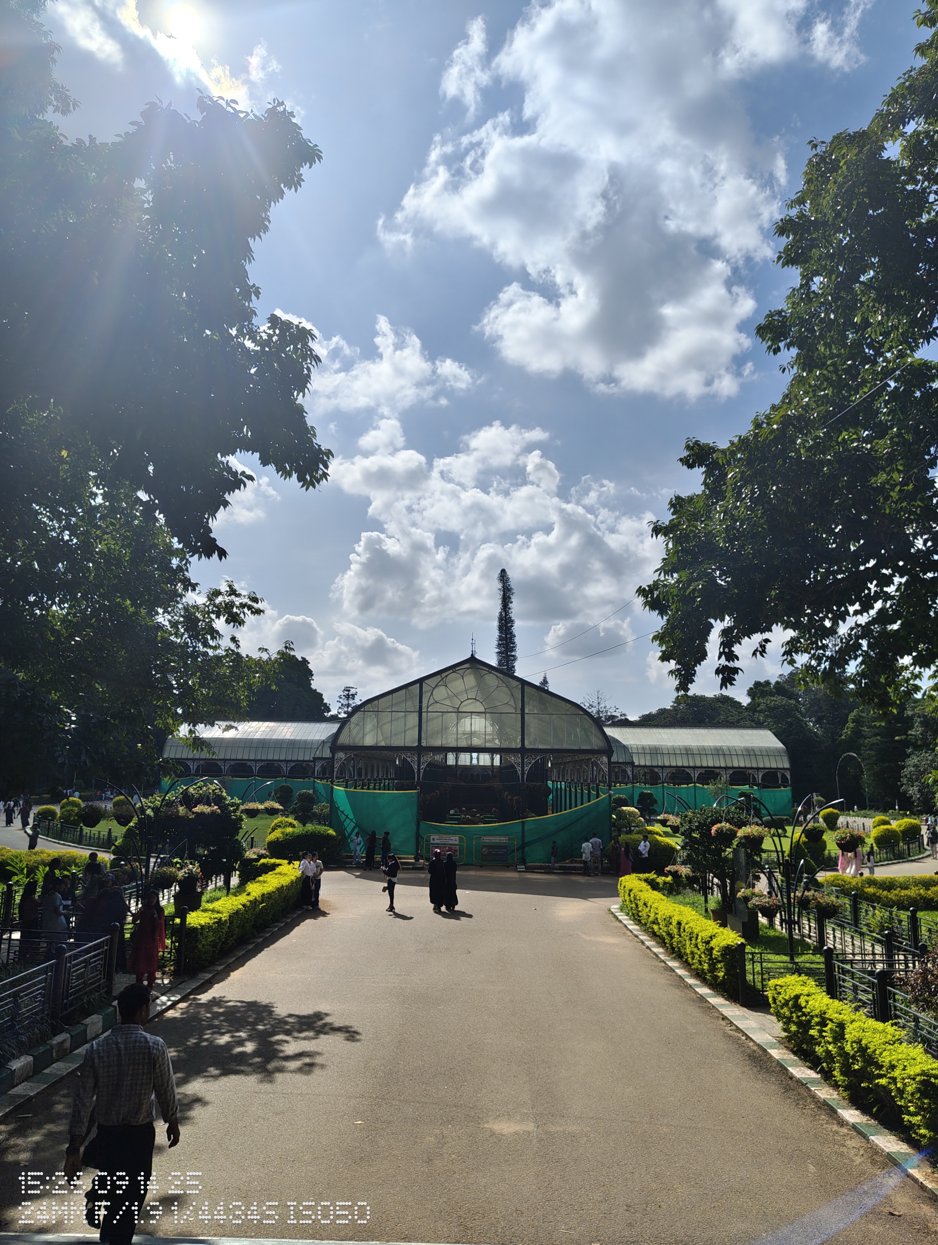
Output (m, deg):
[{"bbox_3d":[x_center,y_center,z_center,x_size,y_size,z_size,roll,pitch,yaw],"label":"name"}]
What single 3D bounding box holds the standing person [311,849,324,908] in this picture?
[{"bbox_3d":[-4.226,7.111,24.000,0.340,1.590,0.460,-8,-14,40],"label":"standing person"}]

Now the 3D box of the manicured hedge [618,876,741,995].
[{"bbox_3d":[4.454,6.636,19.400,0.580,0.880,10.652,1,-10,1],"label":"manicured hedge"}]

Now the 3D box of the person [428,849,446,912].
[{"bbox_3d":[-0.852,6.852,22.940,0.520,1.610,0.380,1,-10,0],"label":"person"}]

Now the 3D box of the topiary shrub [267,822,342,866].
[{"bbox_3d":[-7.293,9.783,38.351,3.300,1.620,2.000,0,-10,4],"label":"topiary shrub"}]

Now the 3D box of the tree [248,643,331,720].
[{"bbox_3d":[-23.984,13.656,111.310,13.000,19.800,12.000,1,-10,0],"label":"tree"}]

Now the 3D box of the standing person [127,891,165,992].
[{"bbox_3d":[-5.078,4.997,13.613,0.530,1.530,0.350,3,-11,-15],"label":"standing person"}]

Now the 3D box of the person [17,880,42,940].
[{"bbox_3d":[-7.469,5.123,14.703,0.340,1.540,0.430,5,-11,-25],"label":"person"}]

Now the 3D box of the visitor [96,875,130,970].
[{"bbox_3d":[-6.697,5.595,16.240,0.540,1.700,0.380,-5,-12,30],"label":"visitor"}]

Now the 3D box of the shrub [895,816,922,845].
[{"bbox_3d":[23.510,11.285,46.278,1.400,1.550,1.400,1,-10,0],"label":"shrub"}]

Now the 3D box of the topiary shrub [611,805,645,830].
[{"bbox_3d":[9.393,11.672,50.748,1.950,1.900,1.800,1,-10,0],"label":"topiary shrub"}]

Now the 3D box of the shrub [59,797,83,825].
[{"bbox_3d":[-23.344,11.367,50.726,1.350,1.800,1.350,1,-10,0],"label":"shrub"}]

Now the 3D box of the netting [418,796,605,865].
[{"bbox_3d":[2.143,9.305,38.865,8.500,3.080,0.150,0,-10,4],"label":"netting"}]

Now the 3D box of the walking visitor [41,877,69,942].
[{"bbox_3d":[-7.134,5.158,14.901,0.380,1.550,0.430,2,-11,-10],"label":"walking visitor"}]

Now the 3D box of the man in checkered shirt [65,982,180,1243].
[{"bbox_3d":[-2.264,3.198,5.660,0.670,1.660,0.520,1,-10,1],"label":"man in checkered shirt"}]

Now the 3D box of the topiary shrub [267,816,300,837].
[{"bbox_3d":[-8.857,10.180,41.319,1.600,1.600,1.600,1,-10,0],"label":"topiary shrub"}]

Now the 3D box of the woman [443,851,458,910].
[{"bbox_3d":[-0.497,6.955,23.227,0.480,1.540,0.360,1,-10,0],"label":"woman"}]

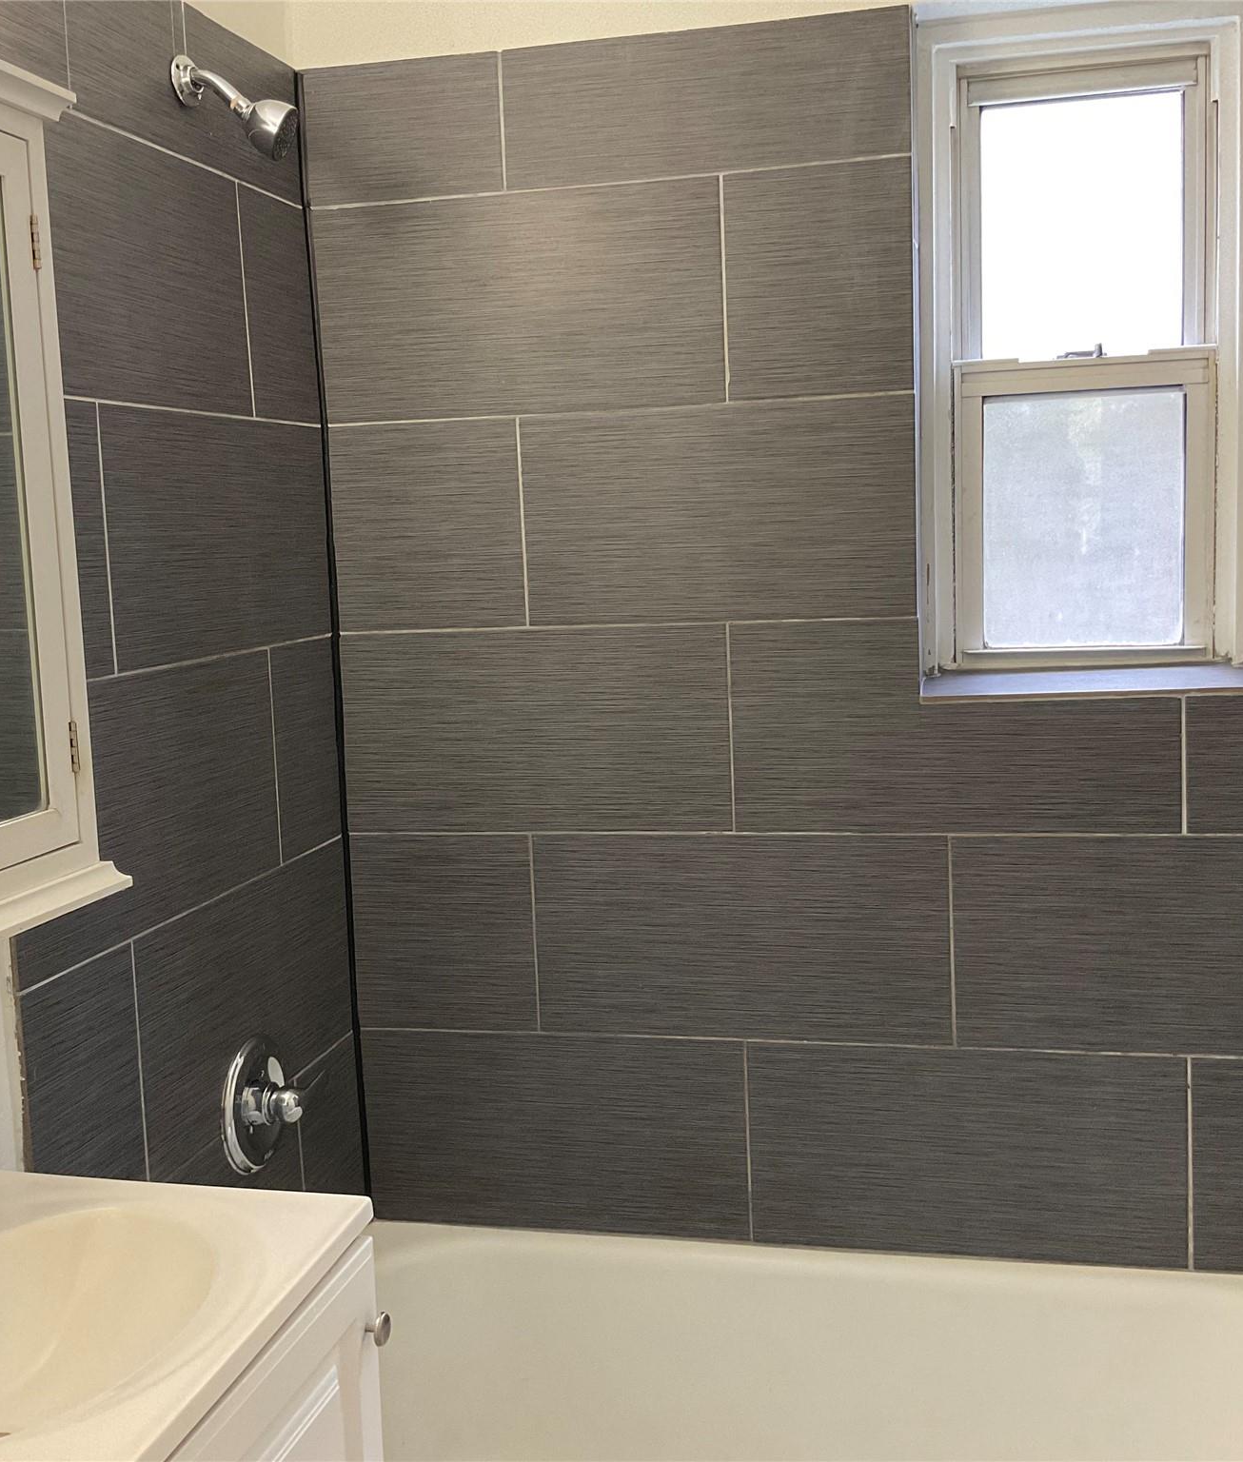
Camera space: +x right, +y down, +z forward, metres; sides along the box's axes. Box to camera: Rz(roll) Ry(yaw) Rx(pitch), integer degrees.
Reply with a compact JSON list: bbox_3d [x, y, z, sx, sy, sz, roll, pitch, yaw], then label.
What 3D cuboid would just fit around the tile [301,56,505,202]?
[{"bbox_3d":[-0.309,-0.856,2.337,0.293,0.191,0.012,-1,7,13],"label":"tile"}]

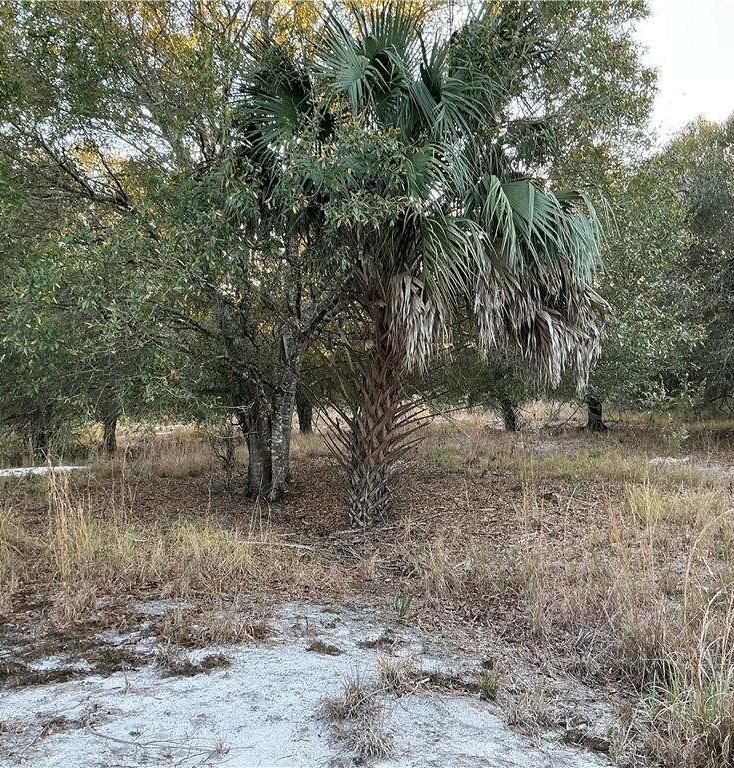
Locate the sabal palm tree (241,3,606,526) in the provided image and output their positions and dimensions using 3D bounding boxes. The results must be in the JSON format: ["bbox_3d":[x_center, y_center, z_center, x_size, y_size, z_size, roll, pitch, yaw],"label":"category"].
[{"bbox_3d":[0.621,-1.313,9.100,3.799,5.642,3.500,0,1,0],"label":"sabal palm tree"}]

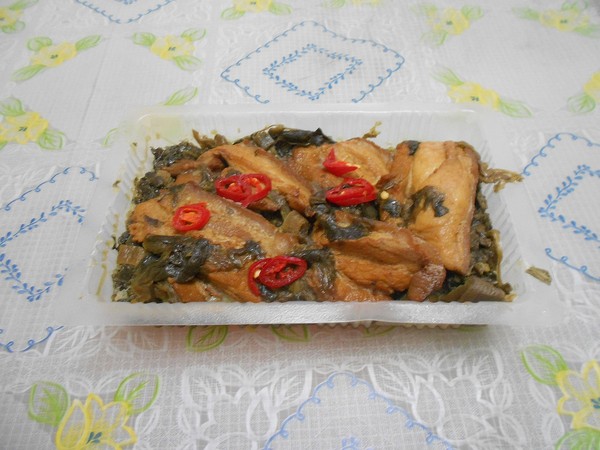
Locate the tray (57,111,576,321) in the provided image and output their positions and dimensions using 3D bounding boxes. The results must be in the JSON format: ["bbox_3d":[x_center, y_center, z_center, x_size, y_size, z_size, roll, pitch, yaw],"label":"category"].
[{"bbox_3d":[0.004,-0.001,0.240,0.213,0.045,0.131,0,57,1],"label":"tray"}]

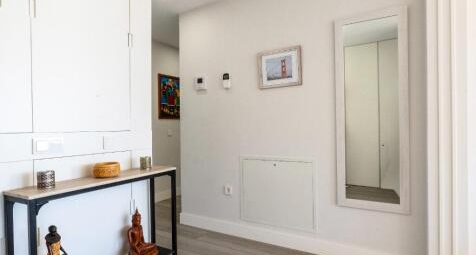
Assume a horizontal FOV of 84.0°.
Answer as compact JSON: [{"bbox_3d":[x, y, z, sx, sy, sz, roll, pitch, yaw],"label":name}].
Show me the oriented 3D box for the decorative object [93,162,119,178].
[{"bbox_3d":[-0.816,0.266,1.653,0.146,0.080,0.146,-1,0,30],"label":"decorative object"}]

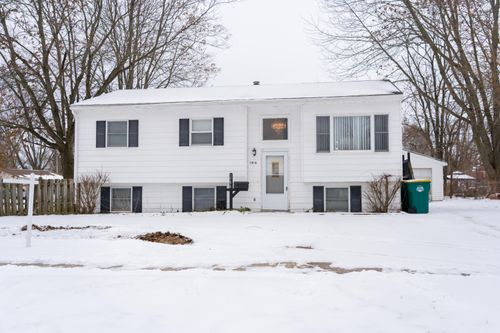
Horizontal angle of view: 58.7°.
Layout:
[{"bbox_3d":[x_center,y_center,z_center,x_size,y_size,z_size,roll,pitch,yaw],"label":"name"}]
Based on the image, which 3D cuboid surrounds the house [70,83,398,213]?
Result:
[{"bbox_3d":[-0.217,-0.874,19.229,11.967,5.319,7.359,0,-2,10],"label":"house"}]

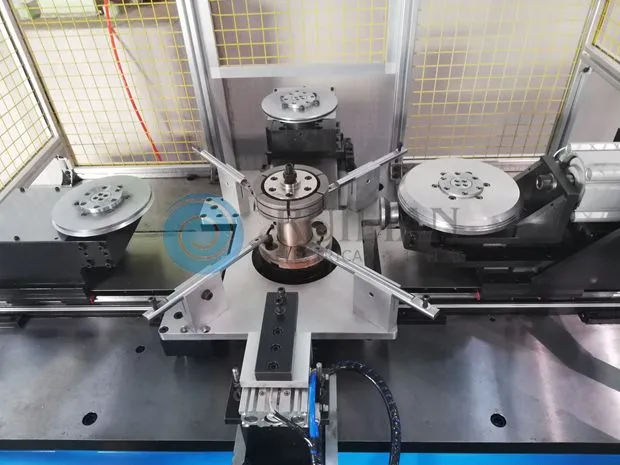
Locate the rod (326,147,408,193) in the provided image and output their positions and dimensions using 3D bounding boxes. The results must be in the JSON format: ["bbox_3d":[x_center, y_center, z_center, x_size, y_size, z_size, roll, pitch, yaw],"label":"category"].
[{"bbox_3d":[0.153,-0.164,1.242,0.272,0.020,0.020,-28,46,-26],"label":"rod"}]

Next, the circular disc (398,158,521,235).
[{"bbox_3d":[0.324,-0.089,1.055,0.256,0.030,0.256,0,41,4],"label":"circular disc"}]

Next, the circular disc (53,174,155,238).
[{"bbox_3d":[-0.463,-0.066,1.088,0.210,0.030,0.210,-1,40,3],"label":"circular disc"}]

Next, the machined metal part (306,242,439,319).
[{"bbox_3d":[0.113,0.085,0.946,0.300,0.018,0.026,28,50,31],"label":"machined metal part"}]

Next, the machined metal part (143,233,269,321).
[{"bbox_3d":[-0.199,0.082,0.972,0.026,0.018,0.299,31,51,33],"label":"machined metal part"}]

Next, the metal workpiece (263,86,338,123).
[{"bbox_3d":[-0.027,-0.364,1.352,0.214,0.025,0.214,-1,40,3],"label":"metal workpiece"}]

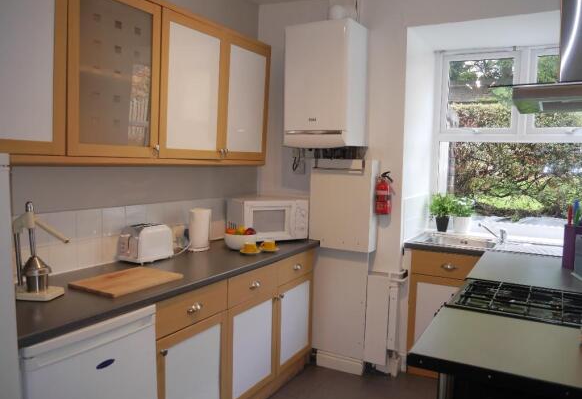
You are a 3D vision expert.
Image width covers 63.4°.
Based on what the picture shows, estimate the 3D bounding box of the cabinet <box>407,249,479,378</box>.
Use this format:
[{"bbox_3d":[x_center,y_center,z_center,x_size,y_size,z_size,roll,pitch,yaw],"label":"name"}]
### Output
[{"bbox_3d":[1.197,0.774,3.437,0.500,0.870,0.580,4,5,29],"label":"cabinet"}]

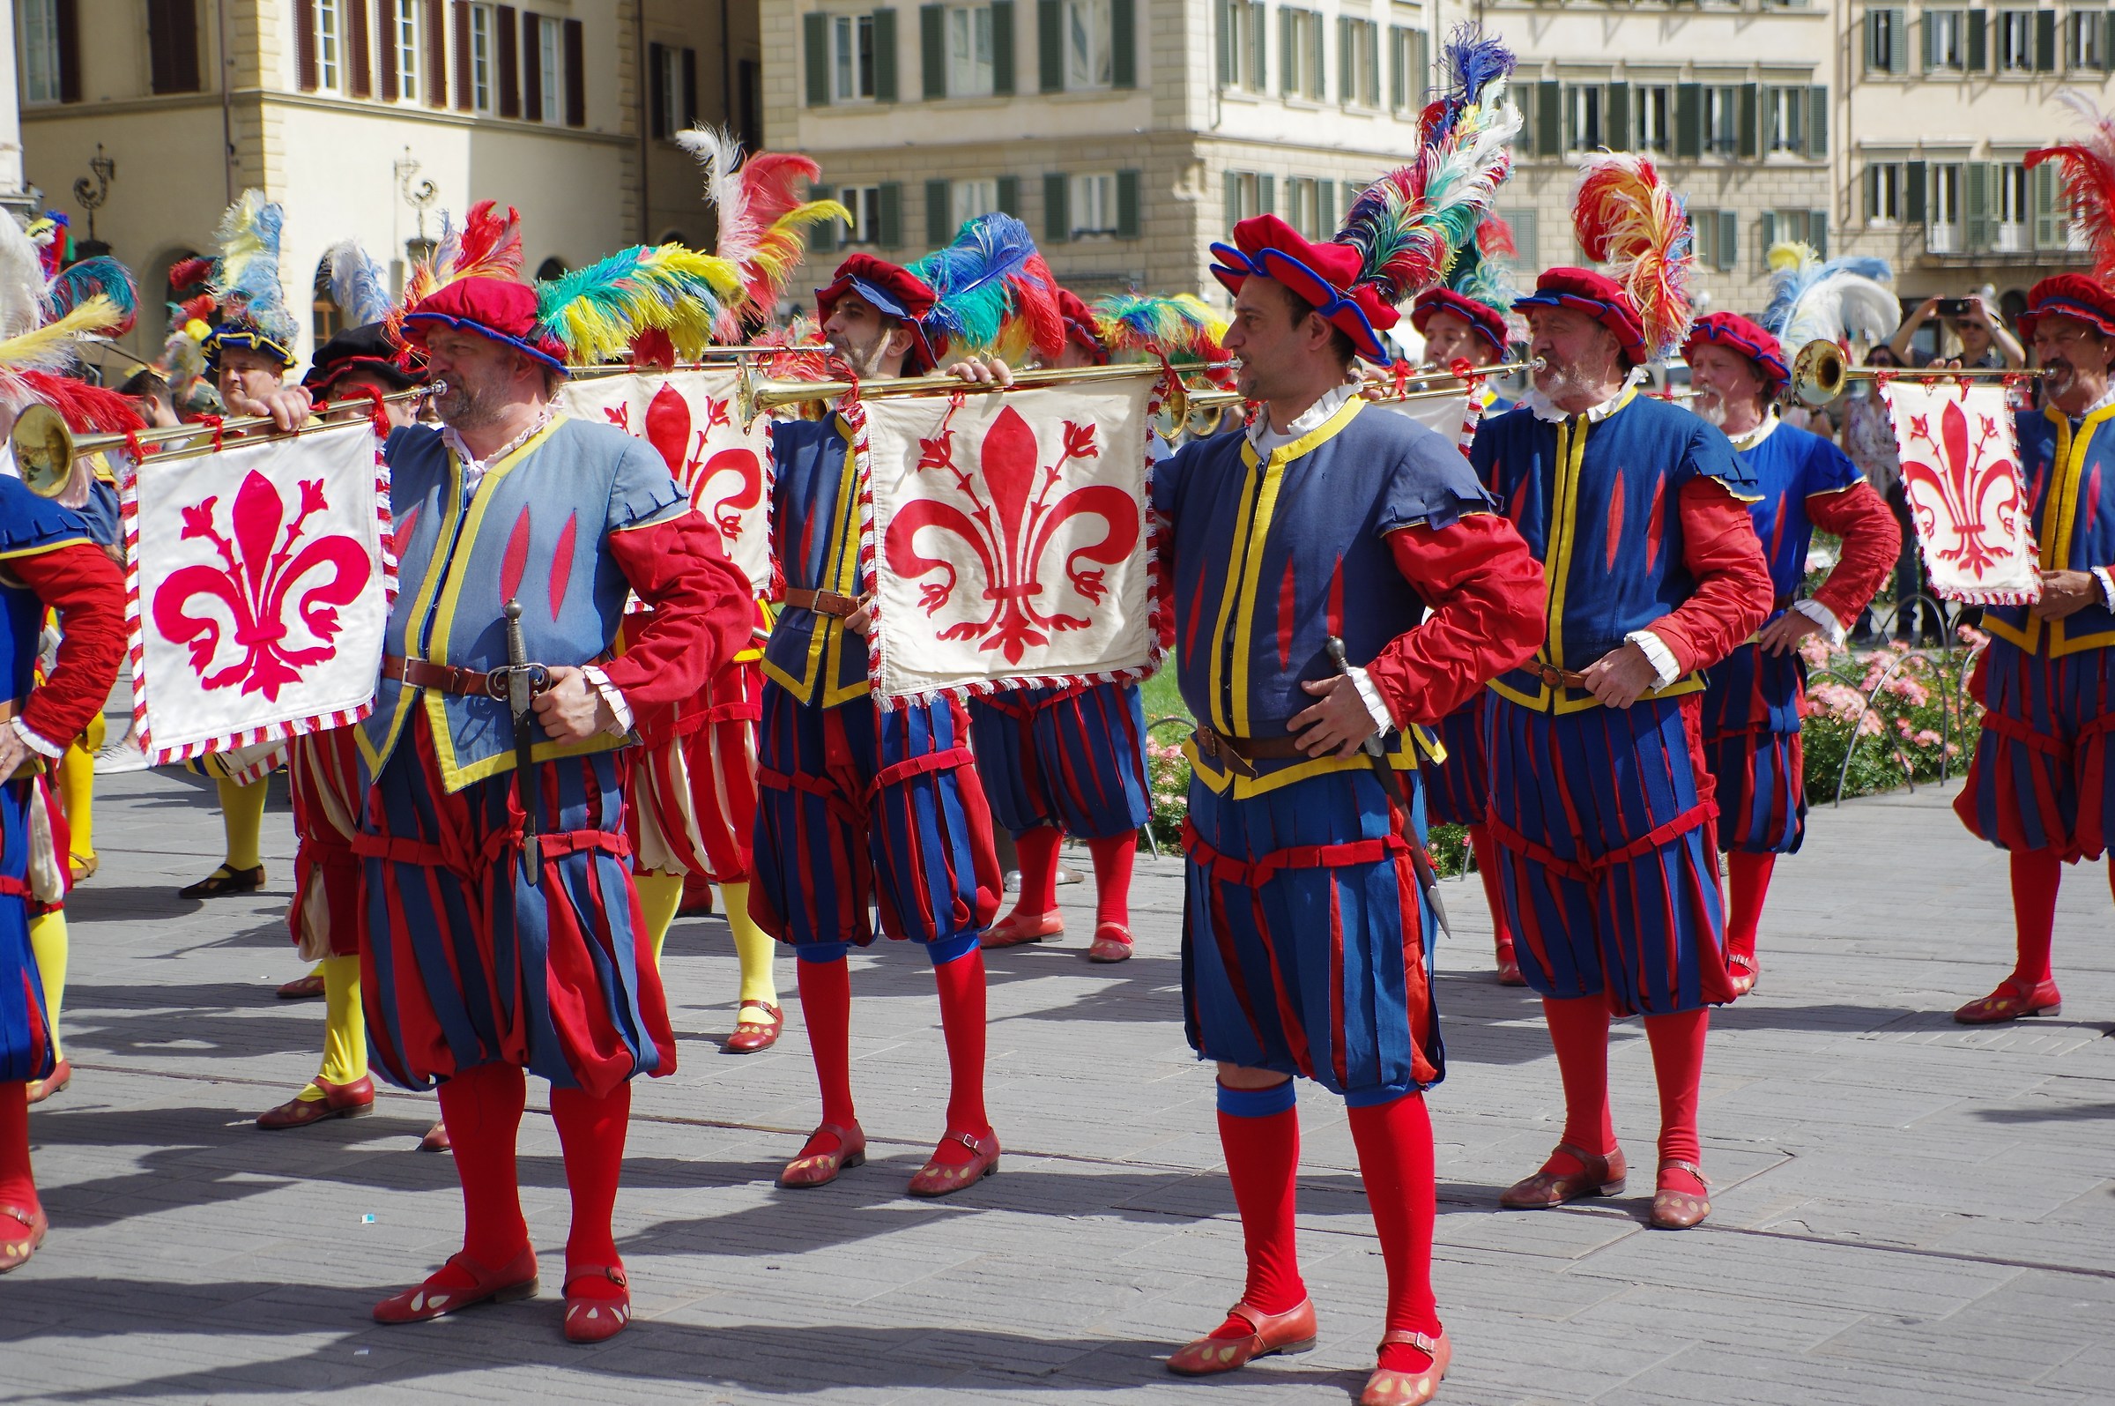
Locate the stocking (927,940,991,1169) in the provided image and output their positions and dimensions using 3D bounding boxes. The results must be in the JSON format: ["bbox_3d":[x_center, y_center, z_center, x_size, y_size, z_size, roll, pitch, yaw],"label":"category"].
[{"bbox_3d":[-0.198,0.695,7.780,0.120,0.445,0.170,3,6,40],"label":"stocking"}]

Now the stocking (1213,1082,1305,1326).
[{"bbox_3d":[0.337,0.826,6.490,0.165,0.420,0.135,-7,6,-29],"label":"stocking"}]

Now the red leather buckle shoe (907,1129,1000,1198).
[{"bbox_3d":[-0.207,0.903,7.830,0.100,0.105,0.270,3,6,38],"label":"red leather buckle shoe"}]

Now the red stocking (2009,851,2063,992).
[{"bbox_3d":[2.376,0.524,9.545,0.120,0.335,0.110,-1,5,0],"label":"red stocking"}]

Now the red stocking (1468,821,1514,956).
[{"bbox_3d":[1.171,0.503,10.500,0.130,0.360,0.140,3,7,40],"label":"red stocking"}]

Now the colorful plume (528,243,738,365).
[{"bbox_3d":[-0.751,-0.717,7.050,0.400,0.210,0.200,-3,5,-22],"label":"colorful plume"}]

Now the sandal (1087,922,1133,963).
[{"bbox_3d":[0.149,0.641,10.795,0.103,0.088,0.270,0,5,10],"label":"sandal"}]

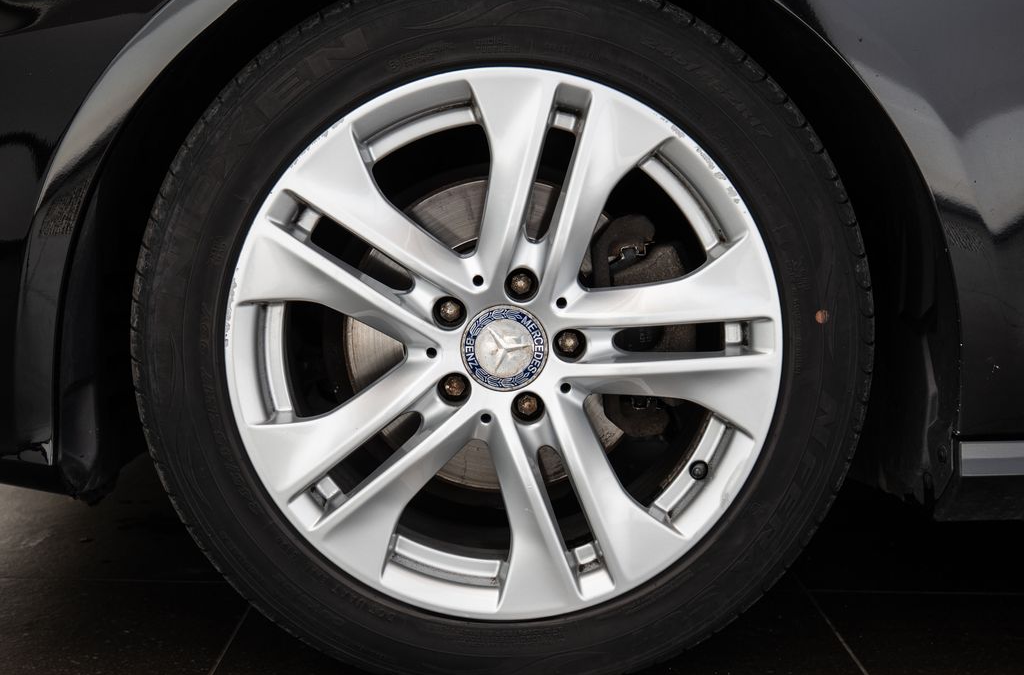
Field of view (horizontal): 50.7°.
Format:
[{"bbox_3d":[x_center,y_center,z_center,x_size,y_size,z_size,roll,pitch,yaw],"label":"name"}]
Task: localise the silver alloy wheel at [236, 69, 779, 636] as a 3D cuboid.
[{"bbox_3d":[-0.008,-0.003,1.019,0.472,0.472,0.230,1,8,-1],"label":"silver alloy wheel"}]

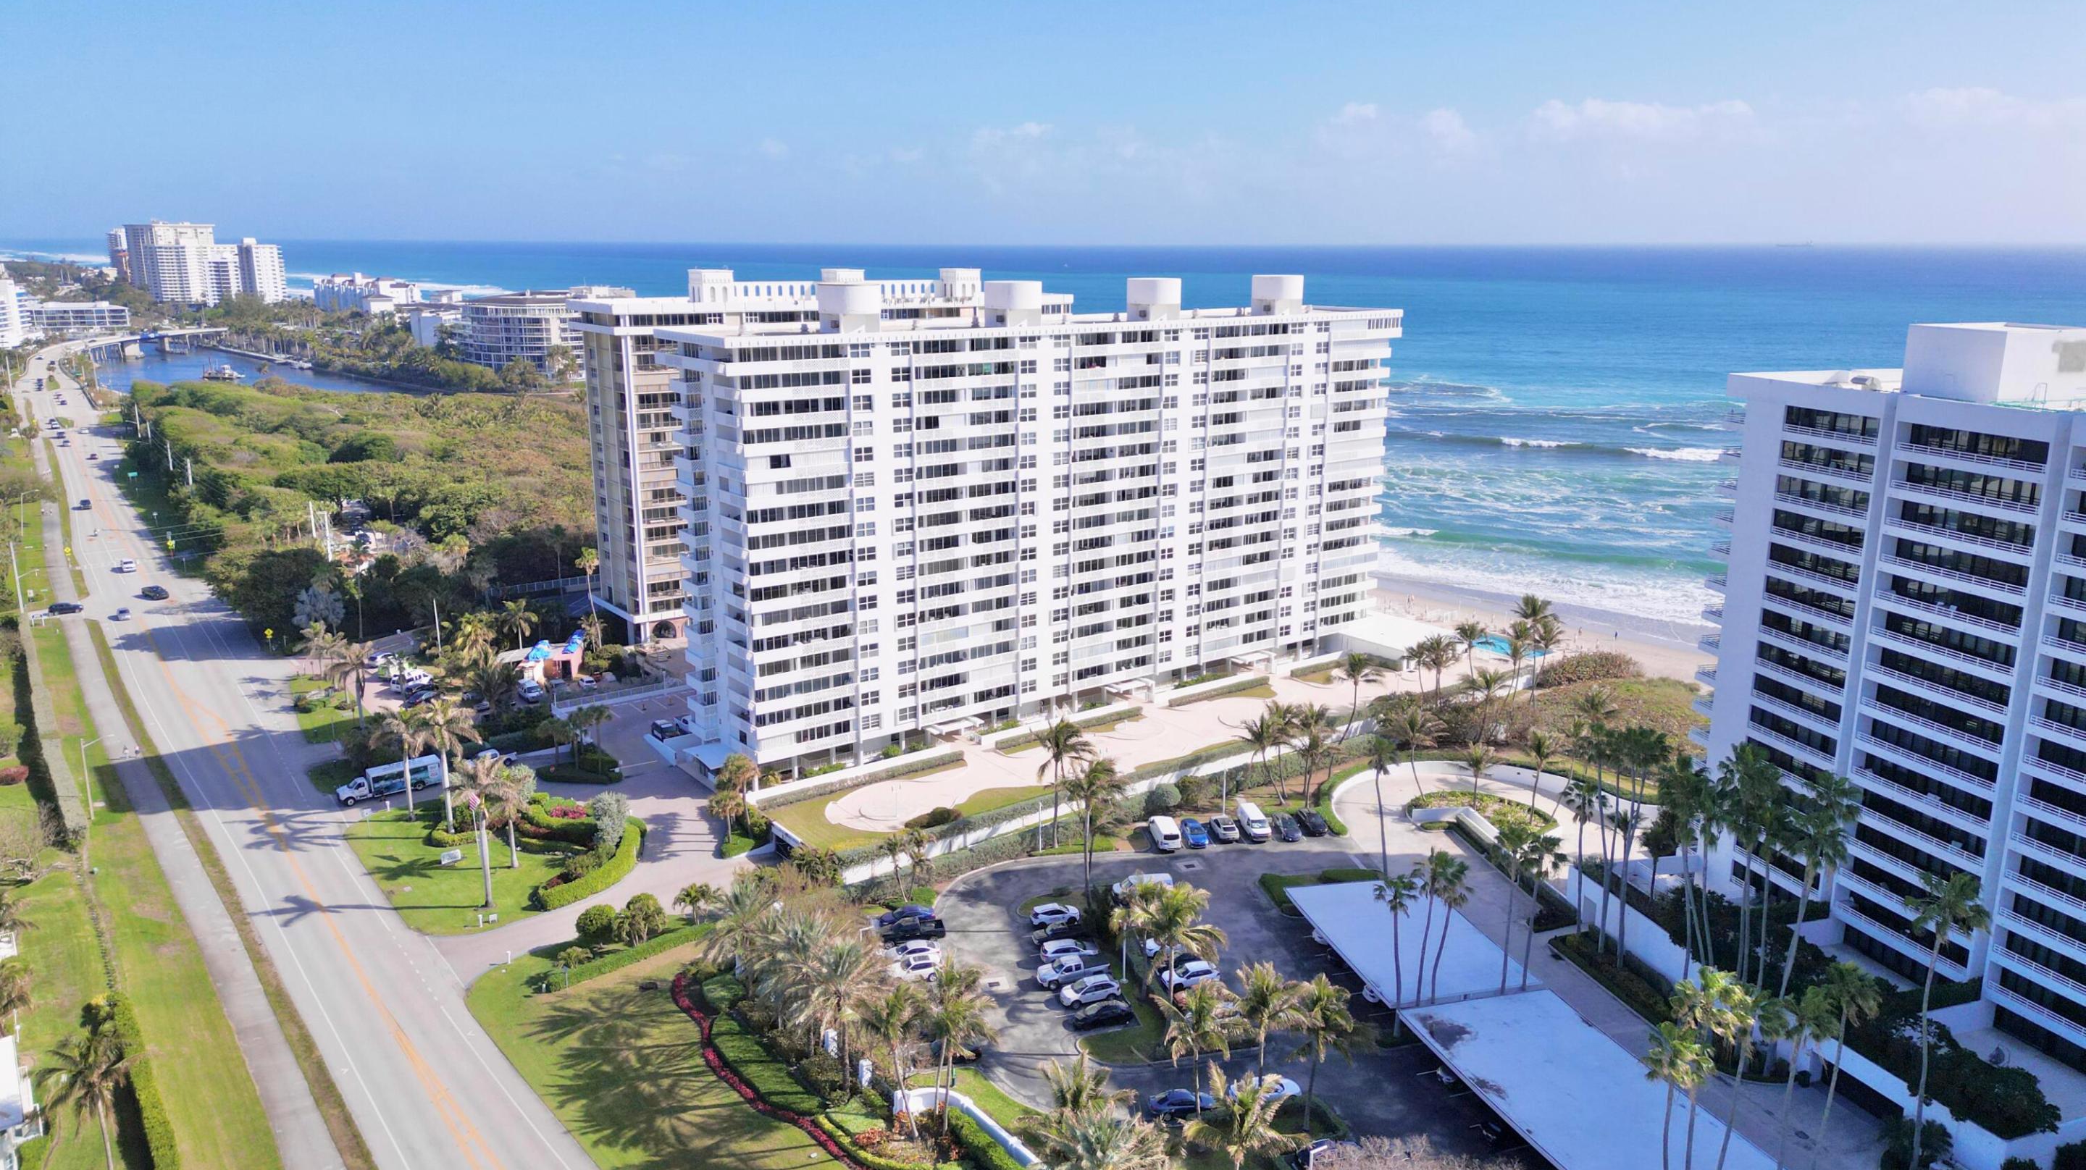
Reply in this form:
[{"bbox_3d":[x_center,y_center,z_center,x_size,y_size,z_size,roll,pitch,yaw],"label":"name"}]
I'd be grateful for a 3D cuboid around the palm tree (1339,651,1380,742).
[{"bbox_3d":[35.641,13.132,165.412,5.200,11.253,5.200,3,14,12],"label":"palm tree"}]

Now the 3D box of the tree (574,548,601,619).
[{"bbox_3d":[-63.444,2.269,202.907,3.600,15.000,3.400,0,13,0],"label":"tree"}]

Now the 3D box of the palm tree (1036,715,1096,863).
[{"bbox_3d":[1.859,18.858,137.221,6.000,13.156,6.000,0,14,1],"label":"palm tree"}]

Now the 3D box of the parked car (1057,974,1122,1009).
[{"bbox_3d":[3.607,30.328,108.124,4.720,1.700,1.920,-5,14,-19],"label":"parked car"}]

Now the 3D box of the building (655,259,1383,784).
[{"bbox_3d":[4.074,-12.290,185.429,101.600,52.000,18.930,-10,17,-36],"label":"building"}]

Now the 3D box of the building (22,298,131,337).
[{"bbox_3d":[-552.730,-152.522,827.131,54.000,16.600,20.000,-6,15,-24],"label":"building"}]

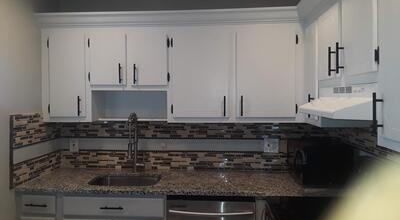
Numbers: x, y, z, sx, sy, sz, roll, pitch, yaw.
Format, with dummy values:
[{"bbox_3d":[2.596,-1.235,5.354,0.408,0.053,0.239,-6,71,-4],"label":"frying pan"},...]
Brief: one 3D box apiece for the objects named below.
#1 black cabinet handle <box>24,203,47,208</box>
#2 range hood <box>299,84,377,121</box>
[{"bbox_3d":[-1.130,0.661,2.245,0.150,0.012,0.038,0,2,5],"label":"black cabinet handle"},{"bbox_3d":[0.793,-0.045,1.625,0.455,0.147,0.763,0,2,5],"label":"range hood"}]

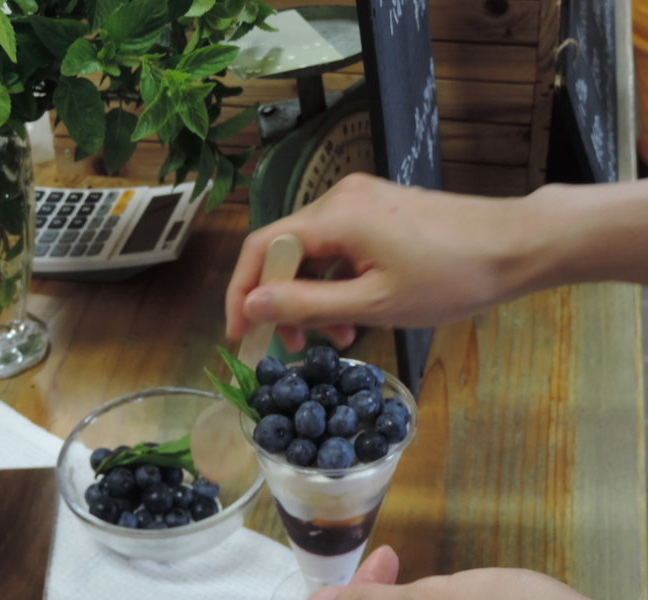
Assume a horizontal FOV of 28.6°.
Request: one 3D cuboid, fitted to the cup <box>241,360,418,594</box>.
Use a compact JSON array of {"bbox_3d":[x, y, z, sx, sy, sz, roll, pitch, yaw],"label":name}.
[{"bbox_3d":[0.003,0.101,0.601,0.078,0.125,0.078,0,36,0],"label":"cup"}]

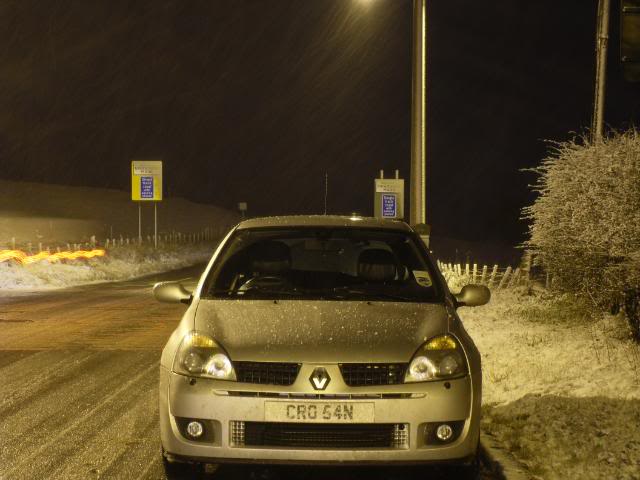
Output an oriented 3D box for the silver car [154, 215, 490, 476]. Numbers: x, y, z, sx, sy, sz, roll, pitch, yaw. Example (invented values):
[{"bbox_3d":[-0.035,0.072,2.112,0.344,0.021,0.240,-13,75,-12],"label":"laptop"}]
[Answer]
[{"bbox_3d":[0.022,0.535,9.330,1.780,1.420,3.810,1,0,1],"label":"silver car"}]

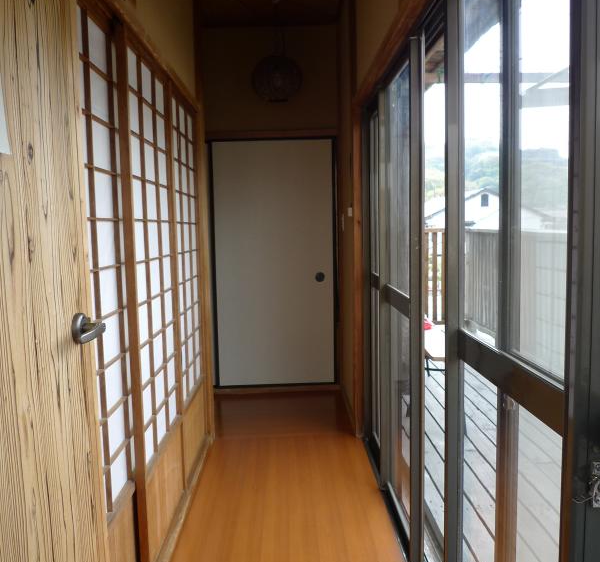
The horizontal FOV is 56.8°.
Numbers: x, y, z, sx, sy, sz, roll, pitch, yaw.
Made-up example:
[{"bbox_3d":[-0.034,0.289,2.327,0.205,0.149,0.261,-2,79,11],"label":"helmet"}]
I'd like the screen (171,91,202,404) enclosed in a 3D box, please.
[{"bbox_3d":[-0.551,-0.145,2.731,0.037,1.401,0.578,-1,5,-1],"label":"screen"}]

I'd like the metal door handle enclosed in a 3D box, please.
[{"bbox_3d":[-0.460,0.109,1.193,0.066,0.072,0.143,-1,5,-1],"label":"metal door handle"}]

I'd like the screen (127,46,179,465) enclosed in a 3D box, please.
[{"bbox_3d":[-0.537,-0.083,2.062,0.037,1.404,0.578,-1,5,-1],"label":"screen"}]

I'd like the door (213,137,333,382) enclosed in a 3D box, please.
[{"bbox_3d":[-0.179,-0.121,3.945,0.911,1.827,0.080,-1,5,-1],"label":"door"}]

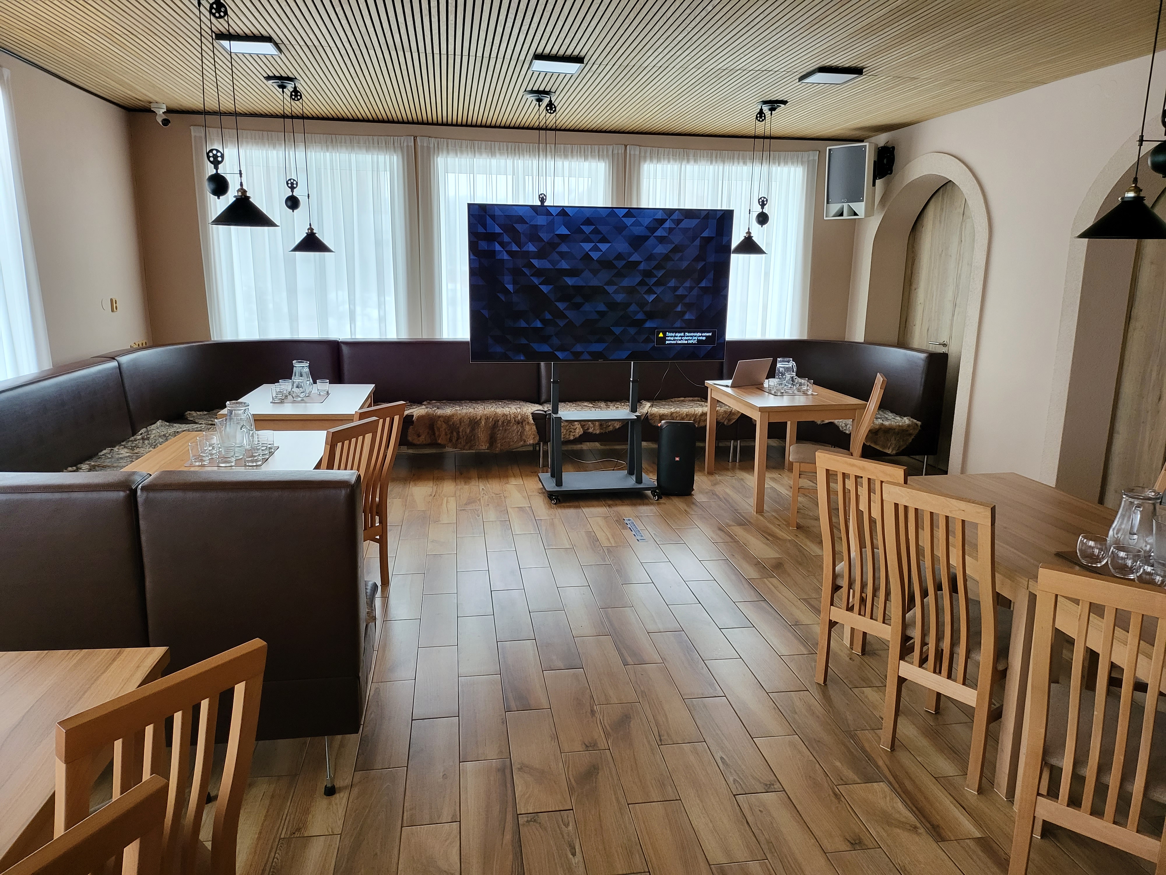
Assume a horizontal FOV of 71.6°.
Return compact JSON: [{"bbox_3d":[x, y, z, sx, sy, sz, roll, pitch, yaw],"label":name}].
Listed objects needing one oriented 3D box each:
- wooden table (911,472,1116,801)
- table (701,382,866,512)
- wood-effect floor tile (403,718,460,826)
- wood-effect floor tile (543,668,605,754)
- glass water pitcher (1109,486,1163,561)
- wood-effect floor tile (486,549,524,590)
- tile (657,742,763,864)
[{"bbox_3d":[1.696,0.672,3.224,0.890,0.755,1.247,-1,12,-9],"label":"wooden table"},{"bbox_3d":[1.507,0.031,6.272,0.820,0.765,1.265,-1,12,-8],"label":"table"},{"bbox_3d":[-0.511,1.134,2.779,0.173,0.010,0.600,-1,12,-9],"label":"wood-effect floor tile"},{"bbox_3d":[-0.037,1.053,3.146,0.173,0.010,0.599,-1,12,-9],"label":"wood-effect floor tile"},{"bbox_3d":[1.821,0.286,2.662,0.173,0.223,0.149,-10,16,-41],"label":"glass water pitcher"},{"bbox_3d":[-0.445,0.748,4.564,0.176,0.010,0.600,-1,12,-9],"label":"wood-effect floor tile"},{"bbox_3d":[0.406,1.176,2.636,0.173,0.010,0.600,-1,12,-9],"label":"tile"}]

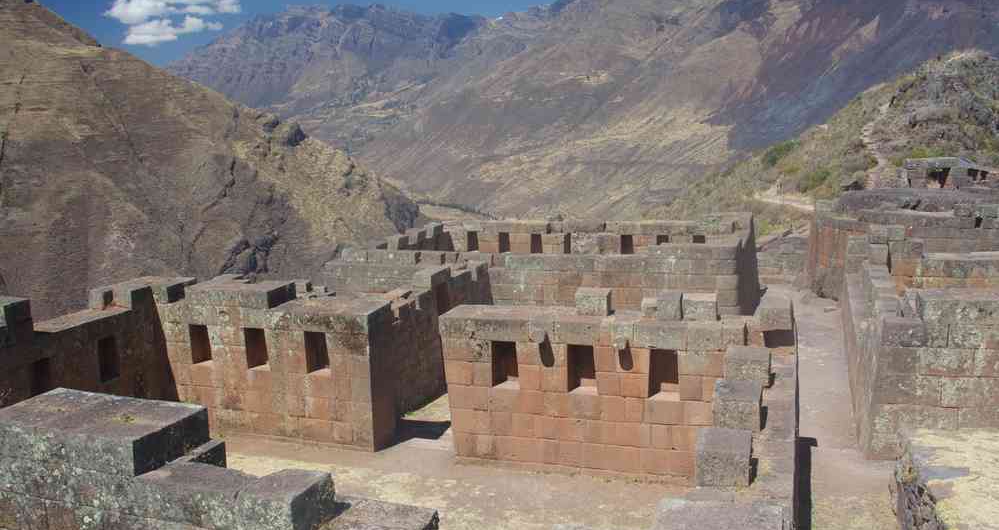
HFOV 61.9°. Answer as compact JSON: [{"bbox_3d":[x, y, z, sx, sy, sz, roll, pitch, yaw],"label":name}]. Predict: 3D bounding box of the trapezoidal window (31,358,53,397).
[{"bbox_3d":[-7.070,1.803,12.788,0.372,0.696,0.412,2,12,26],"label":"trapezoidal window"}]

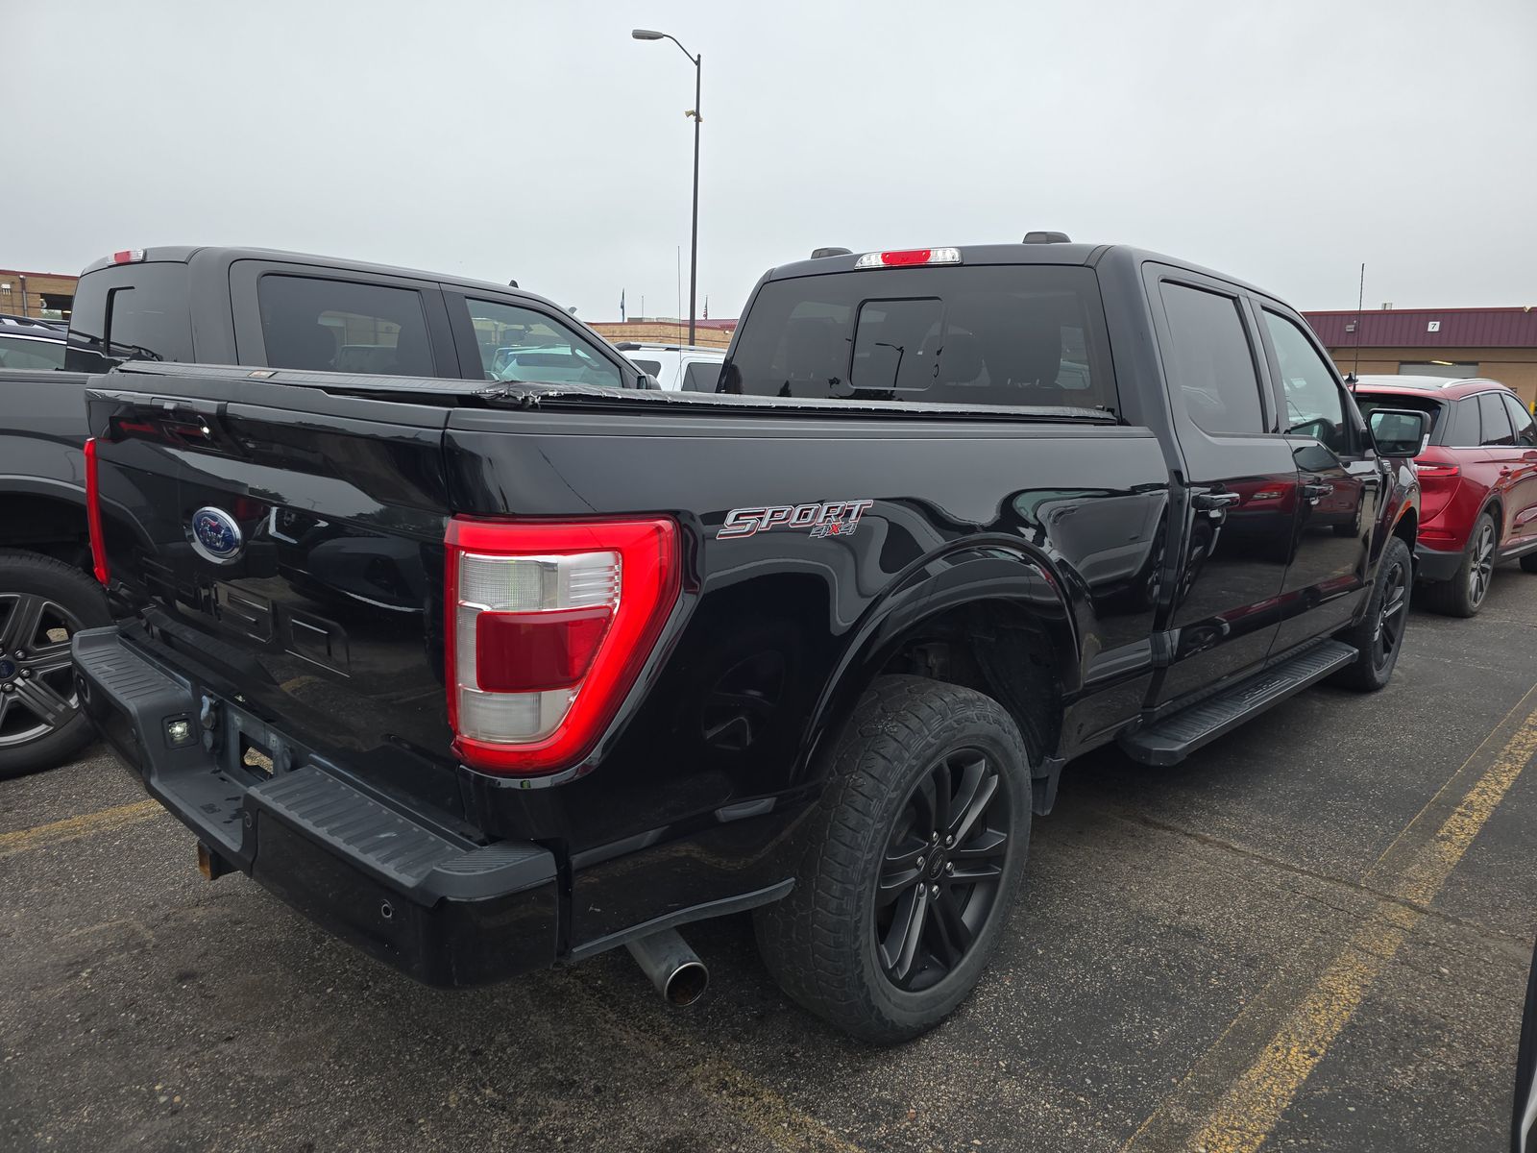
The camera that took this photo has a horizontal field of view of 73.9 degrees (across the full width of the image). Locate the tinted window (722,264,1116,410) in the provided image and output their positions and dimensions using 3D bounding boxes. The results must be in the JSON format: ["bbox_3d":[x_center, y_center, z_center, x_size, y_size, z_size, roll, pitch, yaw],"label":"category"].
[{"bbox_3d":[0.433,-0.785,3.422,1.620,0.485,0.070,12,3,42],"label":"tinted window"}]

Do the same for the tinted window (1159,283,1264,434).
[{"bbox_3d":[1.460,-0.695,3.311,0.040,0.490,0.700,-12,-2,44],"label":"tinted window"}]

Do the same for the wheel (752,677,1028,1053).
[{"bbox_3d":[0.312,0.620,2.317,0.280,0.800,0.800,12,14,42],"label":"wheel"}]

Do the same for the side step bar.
[{"bbox_3d":[1.814,0.424,3.803,0.200,0.095,2.050,12,14,42],"label":"side step bar"}]

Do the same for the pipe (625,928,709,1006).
[{"bbox_3d":[-0.200,0.696,1.916,0.092,0.092,0.260,-3,12,-25],"label":"pipe"}]

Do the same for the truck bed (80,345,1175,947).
[{"bbox_3d":[-0.350,-0.059,2.728,1.990,0.880,2.160,12,14,42],"label":"truck bed"}]

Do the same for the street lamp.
[{"bbox_3d":[-2.461,-7.944,24.318,1.650,9.450,0.380,1,11,-6],"label":"street lamp"}]

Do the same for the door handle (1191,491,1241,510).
[{"bbox_3d":[1.337,-0.229,3.061,0.065,0.065,0.300,12,14,42],"label":"door handle"}]

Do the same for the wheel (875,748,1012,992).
[{"bbox_3d":[0.318,0.626,2.312,0.220,0.550,0.550,12,14,42],"label":"wheel"}]

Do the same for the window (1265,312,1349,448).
[{"bbox_3d":[2.164,-0.766,4.066,0.040,0.560,0.880,-12,-2,44],"label":"window"}]

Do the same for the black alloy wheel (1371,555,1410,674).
[{"bbox_3d":[3.035,0.190,5.197,0.220,0.550,0.550,12,14,42],"label":"black alloy wheel"}]

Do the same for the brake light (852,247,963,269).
[{"bbox_3d":[0.469,-1.060,3.402,0.440,0.060,0.055,12,14,42],"label":"brake light"}]

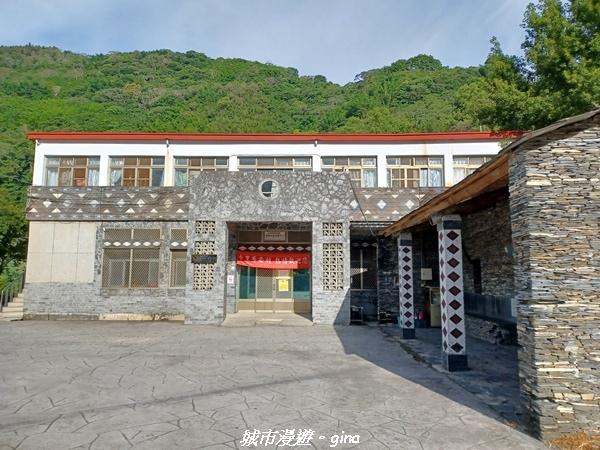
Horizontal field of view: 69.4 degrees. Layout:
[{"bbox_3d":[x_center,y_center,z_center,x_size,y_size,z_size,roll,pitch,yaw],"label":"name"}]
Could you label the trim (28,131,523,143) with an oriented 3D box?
[{"bbox_3d":[-0.768,-3.052,15.281,17.419,0.285,0.300,0,-7,0],"label":"trim"}]

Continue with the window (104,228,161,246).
[{"bbox_3d":[-5.826,0.458,15.110,2.003,0.663,0.120,0,-7,0],"label":"window"}]

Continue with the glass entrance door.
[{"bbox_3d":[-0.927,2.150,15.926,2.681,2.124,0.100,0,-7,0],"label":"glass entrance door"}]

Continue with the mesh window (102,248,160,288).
[{"bbox_3d":[-5.861,1.512,15.122,2.026,1.390,0.120,0,-7,0],"label":"mesh window"}]

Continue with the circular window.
[{"bbox_3d":[-1.009,-1.160,14.247,0.677,0.652,0.150,0,-7,0],"label":"circular window"}]

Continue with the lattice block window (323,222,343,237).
[{"bbox_3d":[1.061,0.168,14.091,0.647,0.439,0.150,0,-7,0],"label":"lattice block window"}]

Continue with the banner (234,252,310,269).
[{"bbox_3d":[-0.955,1.280,15.770,2.676,0.617,0.060,0,-7,0],"label":"banner"}]

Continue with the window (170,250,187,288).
[{"bbox_3d":[-4.170,1.534,14.964,0.638,1.369,0.120,0,-7,0],"label":"window"}]

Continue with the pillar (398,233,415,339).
[{"bbox_3d":[2.650,1.494,10.767,0.312,2.562,0.300,0,-7,0],"label":"pillar"}]

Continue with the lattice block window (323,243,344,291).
[{"bbox_3d":[1.059,1.335,13.804,0.691,1.515,0.140,0,-7,0],"label":"lattice block window"}]

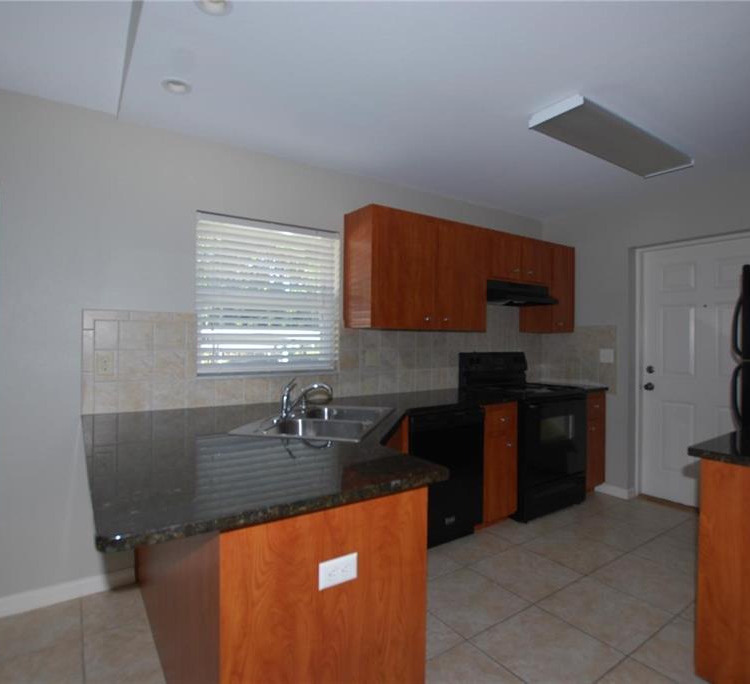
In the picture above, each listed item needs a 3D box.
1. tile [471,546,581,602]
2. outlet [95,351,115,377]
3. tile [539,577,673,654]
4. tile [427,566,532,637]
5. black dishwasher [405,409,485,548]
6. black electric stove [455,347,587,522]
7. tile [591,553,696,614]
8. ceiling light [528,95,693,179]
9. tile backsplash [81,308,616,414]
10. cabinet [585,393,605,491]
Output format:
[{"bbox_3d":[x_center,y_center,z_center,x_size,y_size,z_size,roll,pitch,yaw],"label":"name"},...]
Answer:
[{"bbox_3d":[0.848,1.294,2.407,0.451,0.010,0.451,0,0,-33],"label":"tile"},{"bbox_3d":[-1.367,0.116,2.164,0.074,0.119,0.010,0,-1,-33],"label":"outlet"},{"bbox_3d":[1.111,1.297,2.060,0.460,0.012,0.450,0,-1,-33],"label":"tile"},{"bbox_3d":[0.466,1.297,2.154,0.460,0.012,0.450,0,-1,-33],"label":"tile"},{"bbox_3d":[0.292,0.856,2.896,0.604,0.870,0.610,0,0,-33],"label":"black dishwasher"},{"bbox_3d":[1.197,0.693,3.466,0.764,1.190,0.655,0,0,-33],"label":"black electric stove"},{"bbox_3d":[1.500,1.300,2.320,0.460,0.012,0.450,0,-1,-33],"label":"tile"},{"bbox_3d":[1.407,-1.136,2.458,1.221,0.070,0.290,0,0,-33],"label":"ceiling light"},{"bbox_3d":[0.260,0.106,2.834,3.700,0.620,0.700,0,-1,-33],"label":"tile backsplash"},{"bbox_3d":[1.660,0.850,3.797,0.364,0.875,0.605,0,0,-33],"label":"cabinet"}]

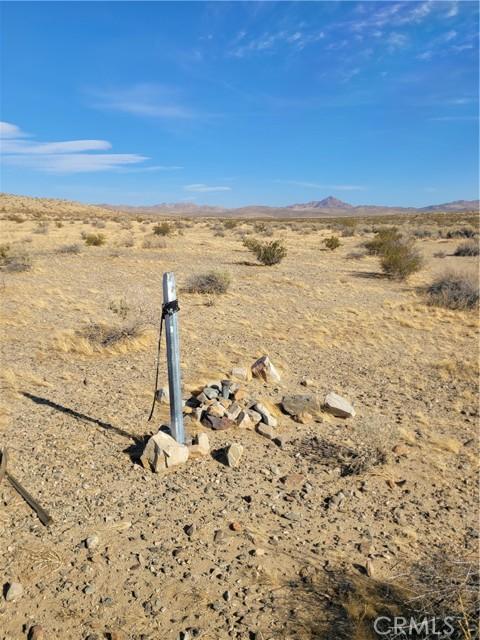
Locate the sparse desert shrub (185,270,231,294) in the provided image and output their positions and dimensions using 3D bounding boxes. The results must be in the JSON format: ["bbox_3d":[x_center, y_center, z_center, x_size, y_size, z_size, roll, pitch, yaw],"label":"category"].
[{"bbox_3d":[-0.668,-0.791,9.872,0.945,0.452,0.862,0,12,0],"label":"sparse desert shrub"}]

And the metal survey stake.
[{"bbox_3d":[-0.427,0.294,3.130,0.063,1.210,0.063,-9,15,-32],"label":"metal survey stake"}]

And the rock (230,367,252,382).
[{"bbox_3d":[0.015,0.516,4.648,0.213,0.128,0.177,0,12,0],"label":"rock"}]

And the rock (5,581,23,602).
[{"bbox_3d":[-0.972,1.155,2.056,0.075,0.065,0.068,0,12,0],"label":"rock"}]

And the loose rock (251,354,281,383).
[{"bbox_3d":[0.247,0.456,4.660,0.291,0.240,0.241,0,12,0],"label":"loose rock"}]

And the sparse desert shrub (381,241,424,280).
[{"bbox_3d":[4.011,-1.495,11.935,1.043,0.947,0.956,0,12,0],"label":"sparse desert shrub"}]

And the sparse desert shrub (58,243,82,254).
[{"bbox_3d":[-7.160,-3.004,20.133,0.924,0.477,0.785,0,12,0],"label":"sparse desert shrub"}]

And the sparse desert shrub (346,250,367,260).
[{"bbox_3d":[4.244,-2.353,17.472,0.728,0.342,0.619,0,12,0],"label":"sparse desert shrub"}]

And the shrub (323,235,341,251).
[{"bbox_3d":[4.195,-3.570,22.038,0.825,0.690,0.761,0,12,0],"label":"shrub"}]

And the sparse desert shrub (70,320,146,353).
[{"bbox_3d":[-1.665,0.169,6.032,0.959,0.295,0.719,0,12,0],"label":"sparse desert shrub"}]

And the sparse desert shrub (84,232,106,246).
[{"bbox_3d":[-7.617,-4.240,25.259,1.159,0.704,1.044,0,12,0],"label":"sparse desert shrub"}]

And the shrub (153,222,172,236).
[{"bbox_3d":[-5.984,-6.976,37.001,1.544,1.038,1.467,0,12,0],"label":"shrub"}]

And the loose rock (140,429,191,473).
[{"bbox_3d":[-0.501,0.839,3.173,0.326,0.206,0.261,0,12,0],"label":"loose rock"}]

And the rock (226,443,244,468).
[{"bbox_3d":[-0.029,0.852,3.053,0.114,0.152,0.095,0,12,0],"label":"rock"}]

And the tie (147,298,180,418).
[{"bbox_3d":[-0.504,0.271,3.125,0.195,0.821,0.090,0,12,0],"label":"tie"}]

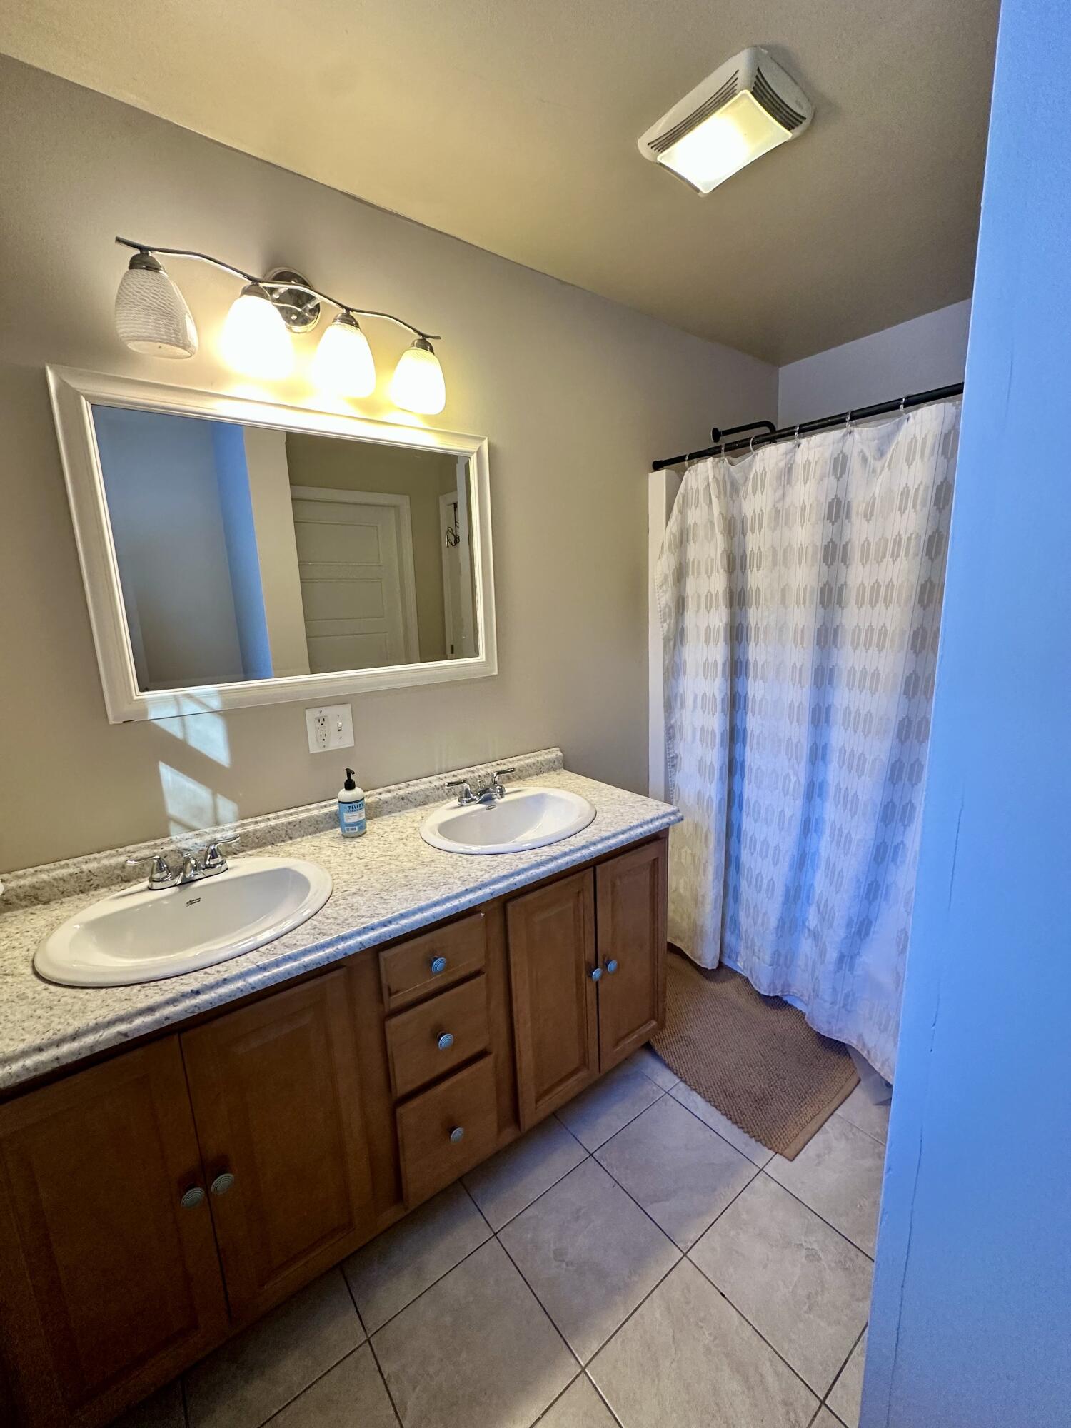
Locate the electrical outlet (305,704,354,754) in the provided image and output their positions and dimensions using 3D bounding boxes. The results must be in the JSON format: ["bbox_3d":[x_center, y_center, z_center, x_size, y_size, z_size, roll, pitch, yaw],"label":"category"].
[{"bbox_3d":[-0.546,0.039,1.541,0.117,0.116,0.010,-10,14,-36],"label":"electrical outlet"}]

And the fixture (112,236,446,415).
[{"bbox_3d":[-0.526,-0.890,1.296,0.700,0.250,0.167,-10,14,-36],"label":"fixture"}]

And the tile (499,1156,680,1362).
[{"bbox_3d":[0.121,1.222,1.324,0.304,0.010,0.304,-10,14,-36],"label":"tile"}]

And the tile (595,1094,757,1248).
[{"bbox_3d":[0.365,1.177,1.510,0.304,0.010,0.304,-10,14,-36],"label":"tile"}]

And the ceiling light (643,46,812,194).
[{"bbox_3d":[0.408,-1.231,1.244,0.282,0.044,0.308,-10,14,-36],"label":"ceiling light"}]

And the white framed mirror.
[{"bbox_3d":[-0.529,-0.394,1.470,0.998,0.699,0.026,-10,14,-36],"label":"white framed mirror"}]

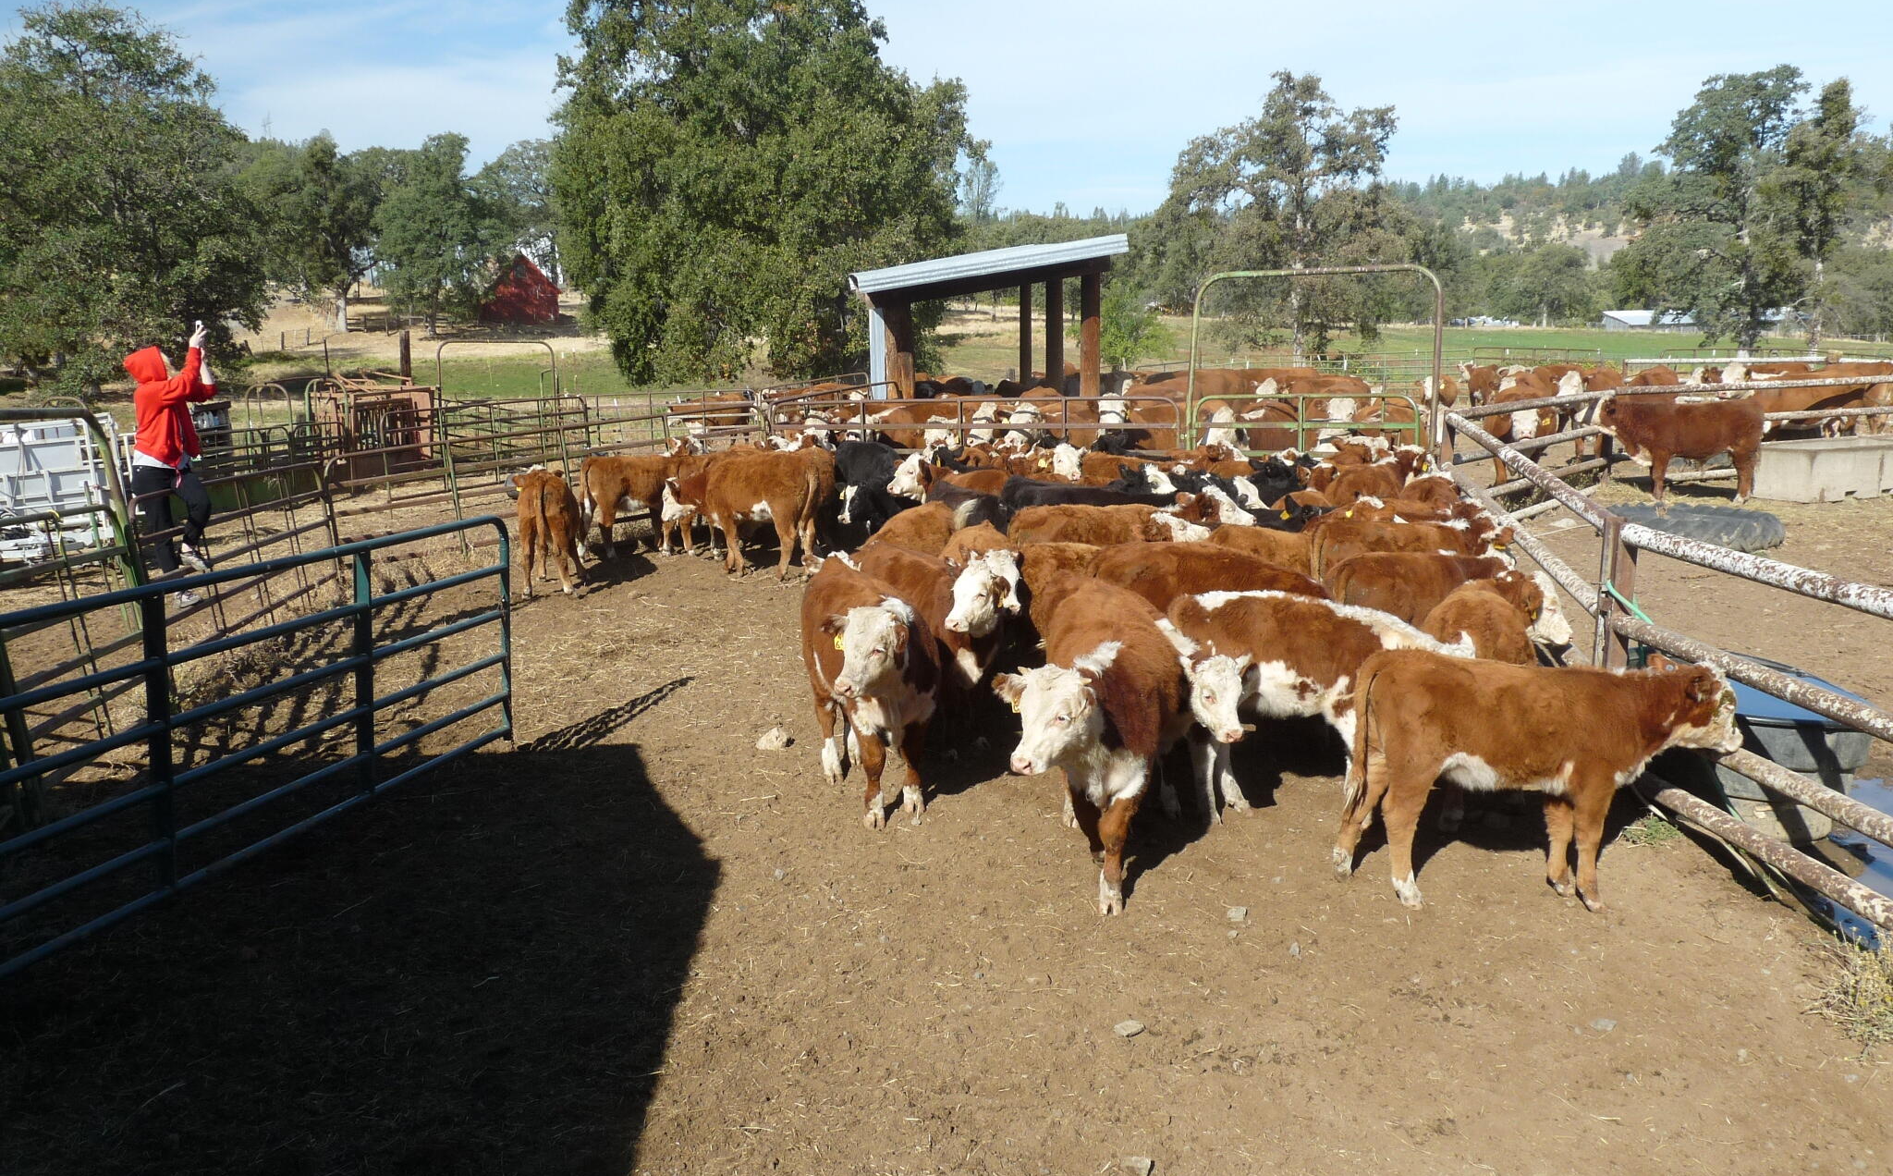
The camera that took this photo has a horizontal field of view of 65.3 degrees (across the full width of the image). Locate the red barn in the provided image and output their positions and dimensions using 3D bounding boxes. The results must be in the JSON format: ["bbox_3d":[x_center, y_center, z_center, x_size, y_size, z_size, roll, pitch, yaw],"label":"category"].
[{"bbox_3d":[-33.791,-23.650,116.940,6.800,6.200,8.500,-2,12,-12],"label":"red barn"}]

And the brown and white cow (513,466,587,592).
[{"bbox_3d":[-3.780,-0.573,14.239,0.470,1.070,1.580,-1,11,-5],"label":"brown and white cow"}]

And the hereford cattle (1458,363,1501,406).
[{"bbox_3d":[9.950,-3.638,27.200,0.650,1.220,1.700,6,13,29],"label":"hereford cattle"}]

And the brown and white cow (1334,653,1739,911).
[{"bbox_3d":[2.620,0.848,6.620,1.660,1.090,0.460,1,11,7],"label":"brown and white cow"}]

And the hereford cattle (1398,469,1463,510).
[{"bbox_3d":[4.080,-0.401,12.300,0.520,1.150,1.700,5,12,23],"label":"hereford cattle"}]

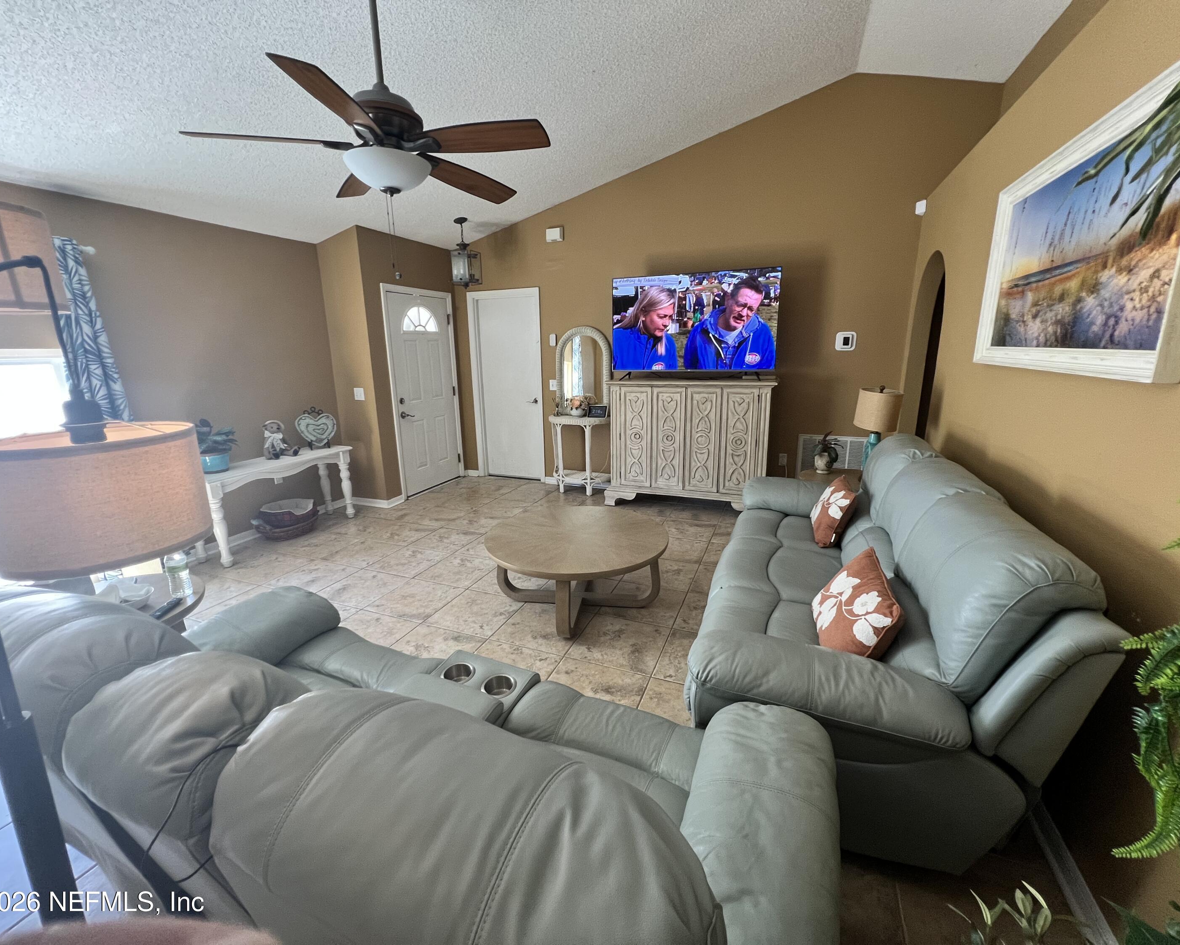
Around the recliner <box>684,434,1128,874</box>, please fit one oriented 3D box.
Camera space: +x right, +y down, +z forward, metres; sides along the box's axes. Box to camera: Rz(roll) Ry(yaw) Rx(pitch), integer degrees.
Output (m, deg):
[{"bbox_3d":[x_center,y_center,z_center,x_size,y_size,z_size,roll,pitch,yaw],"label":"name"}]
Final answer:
[{"bbox_3d":[1.119,0.365,2.175,0.960,0.900,2.250,4,14,22],"label":"recliner"}]

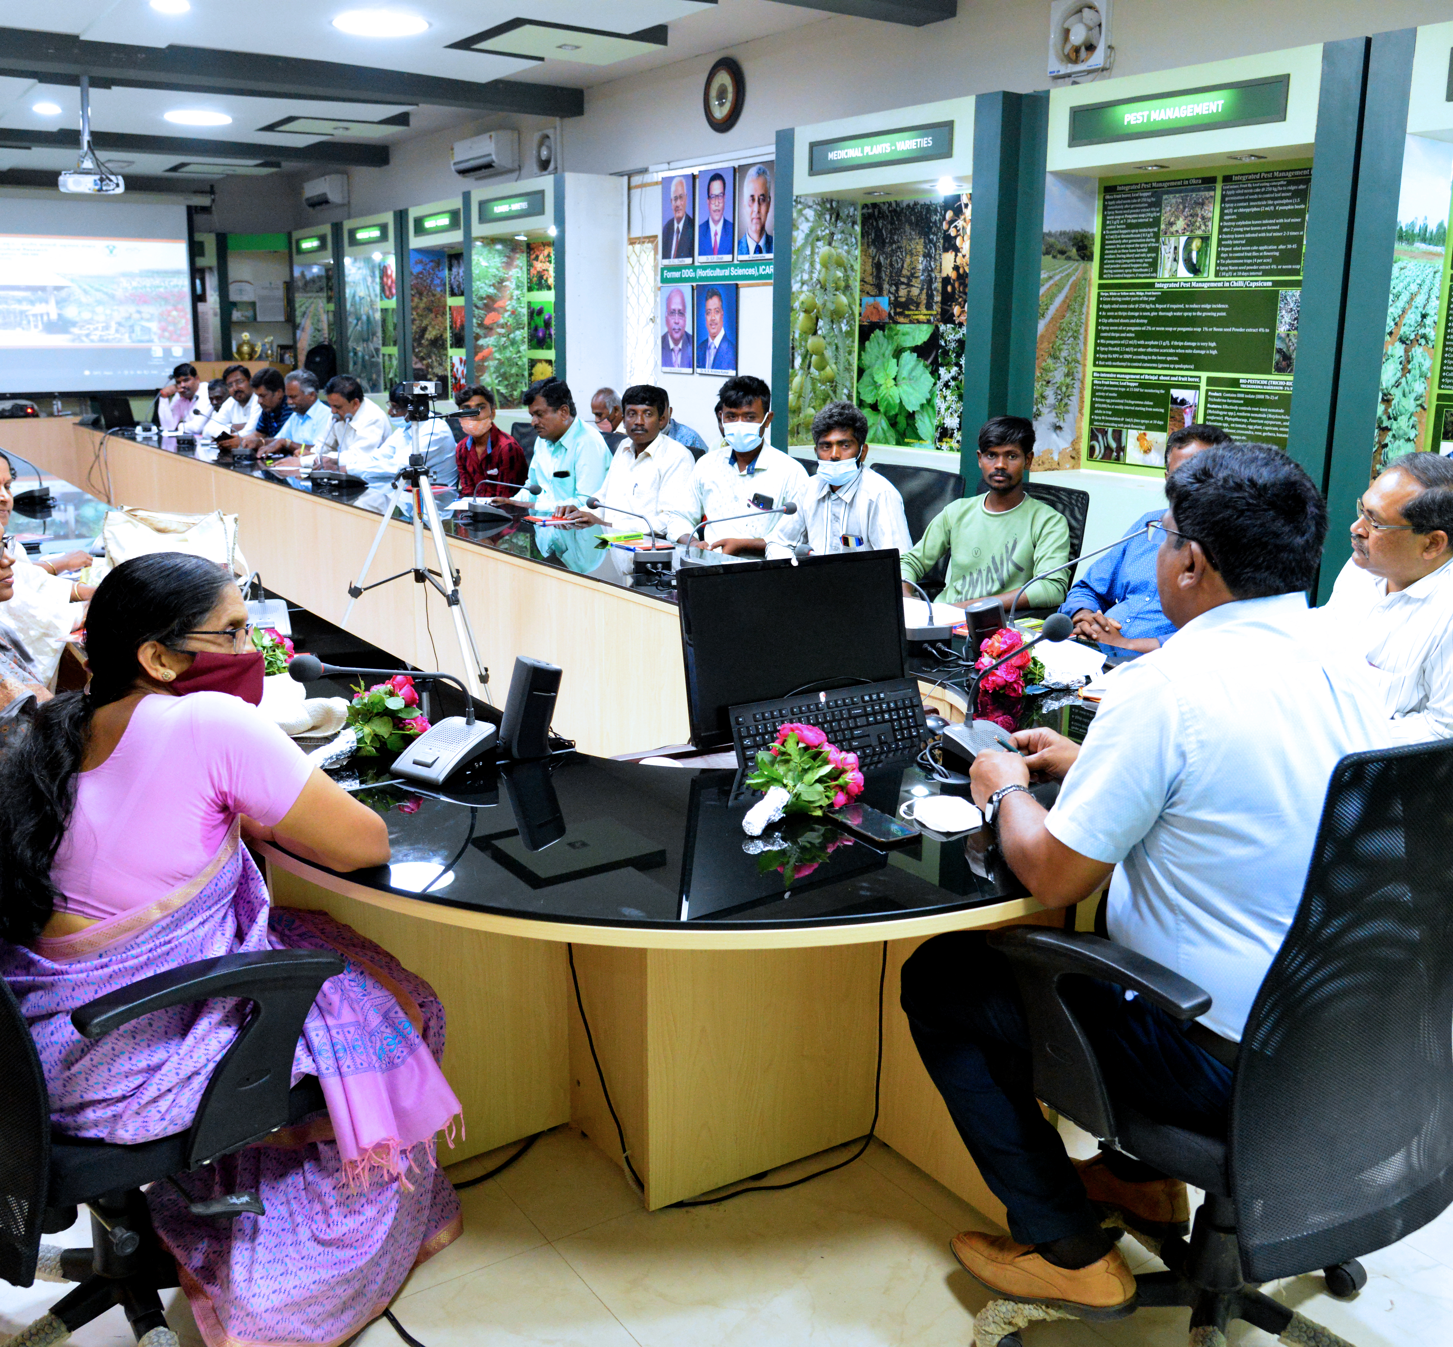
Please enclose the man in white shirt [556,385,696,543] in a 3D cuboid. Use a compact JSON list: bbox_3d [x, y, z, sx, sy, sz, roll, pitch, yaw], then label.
[{"bbox_3d":[-0.514,-0.656,6.119,0.540,1.270,0.780,11,18,35],"label":"man in white shirt"}]

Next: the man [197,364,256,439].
[{"bbox_3d":[-3.546,-1.573,9.667,0.520,1.260,0.740,12,19,38],"label":"man"}]

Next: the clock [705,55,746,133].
[{"bbox_3d":[-0.010,-3.169,7.380,0.050,0.375,0.375,-10,18,-34],"label":"clock"}]

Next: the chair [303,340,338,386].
[{"bbox_3d":[-3.337,-1.843,10.631,0.620,1.300,0.600,-10,18,-34],"label":"chair"}]

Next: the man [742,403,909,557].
[{"bbox_3d":[0.300,-0.331,4.900,0.580,1.270,0.760,10,18,32],"label":"man"}]

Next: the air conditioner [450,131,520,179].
[{"bbox_3d":[-1.779,-3.834,10.035,0.200,0.270,0.750,-10,18,-34],"label":"air conditioner"}]

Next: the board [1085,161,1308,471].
[{"bbox_3d":[1.797,-1.296,5.061,0.030,1.150,1.080,-10,18,-34],"label":"board"}]

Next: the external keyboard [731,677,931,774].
[{"bbox_3d":[0.210,0.109,2.602,0.442,0.140,0.026,-8,-18,-29],"label":"external keyboard"}]

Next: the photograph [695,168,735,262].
[{"bbox_3d":[-0.044,-2.612,7.685,0.030,0.510,0.360,-10,18,-34],"label":"photograph"}]

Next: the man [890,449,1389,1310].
[{"bbox_3d":[0.653,0.343,2.148,0.610,1.380,0.670,-13,20,-40],"label":"man"}]

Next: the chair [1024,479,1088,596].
[{"bbox_3d":[0.866,-0.135,4.694,0.620,1.000,0.620,-10,18,-34],"label":"chair"}]

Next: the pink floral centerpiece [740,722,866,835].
[{"bbox_3d":[0.139,0.163,2.280,0.240,0.145,0.180,-10,18,-34],"label":"pink floral centerpiece"}]

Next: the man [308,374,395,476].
[{"bbox_3d":[-2.062,-1.029,7.556,0.760,1.280,0.520,-10,18,-34],"label":"man"}]

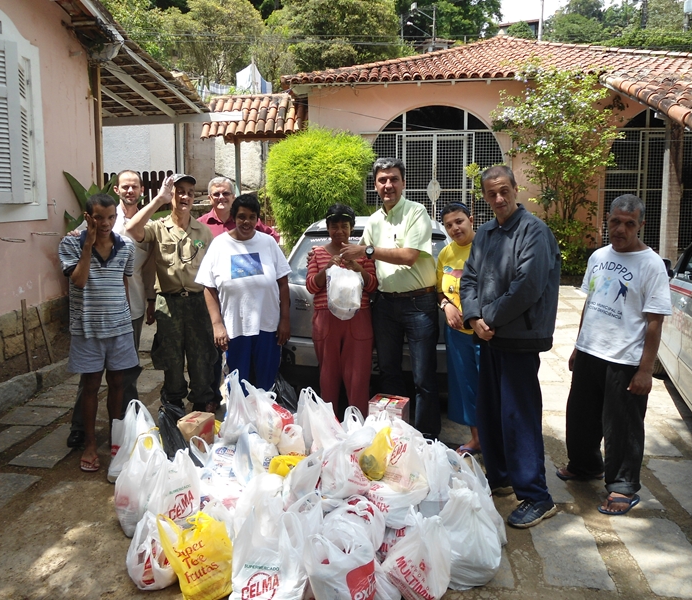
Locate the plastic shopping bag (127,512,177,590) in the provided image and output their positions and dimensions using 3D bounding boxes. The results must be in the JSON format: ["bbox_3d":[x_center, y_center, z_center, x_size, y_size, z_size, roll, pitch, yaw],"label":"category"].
[{"bbox_3d":[-0.801,1.003,2.502,0.230,0.290,0.210,-3,10,-18],"label":"plastic shopping bag"}]

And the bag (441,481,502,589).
[{"bbox_3d":[0.527,0.939,2.503,0.260,0.400,0.250,2,9,12],"label":"bag"}]

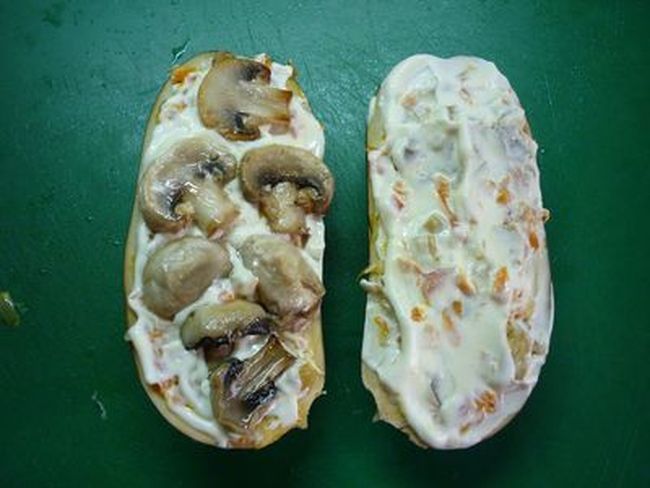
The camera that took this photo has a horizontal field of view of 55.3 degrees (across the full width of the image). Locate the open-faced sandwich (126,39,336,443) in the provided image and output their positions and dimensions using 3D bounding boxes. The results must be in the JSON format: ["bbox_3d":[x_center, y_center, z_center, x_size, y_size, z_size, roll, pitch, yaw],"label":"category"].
[{"bbox_3d":[-0.042,0.004,0.282,0.085,0.040,0.168,0,84,0],"label":"open-faced sandwich"}]

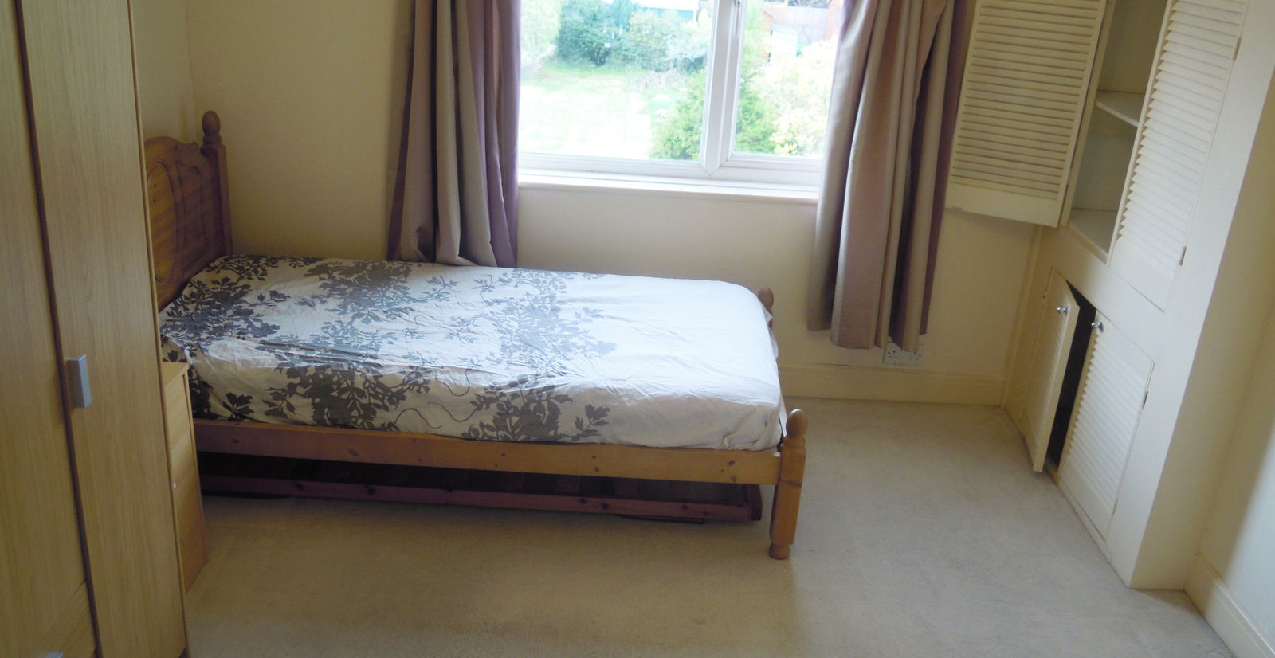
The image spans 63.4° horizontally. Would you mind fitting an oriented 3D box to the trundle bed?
[{"bbox_3d":[-0.527,-0.046,3.256,2.018,0.961,1.066,4,21,-1],"label":"trundle bed"}]

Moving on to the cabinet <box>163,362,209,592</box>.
[{"bbox_3d":[-1.331,0.411,2.476,0.400,0.578,0.390,4,21,-1],"label":"cabinet"}]

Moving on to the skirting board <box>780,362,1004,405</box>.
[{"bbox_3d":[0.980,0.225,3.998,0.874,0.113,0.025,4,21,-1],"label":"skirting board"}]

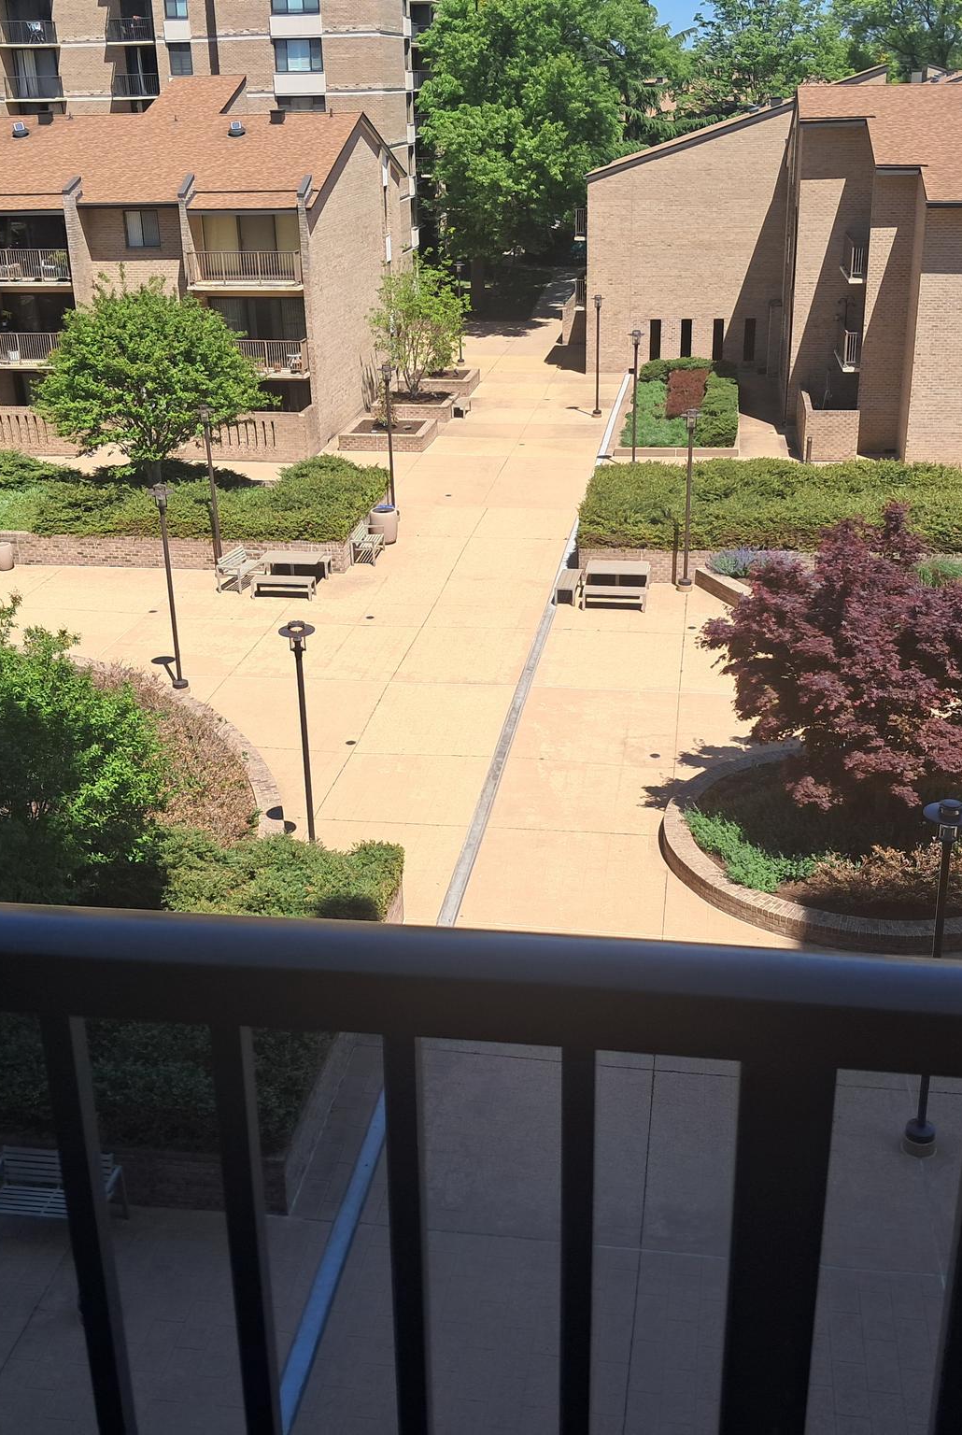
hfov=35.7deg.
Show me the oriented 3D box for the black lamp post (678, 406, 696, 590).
[{"bbox_3d":[4.722,-4.899,33.878,0.520,4.184,0.520,2,22,8],"label":"black lamp post"}]

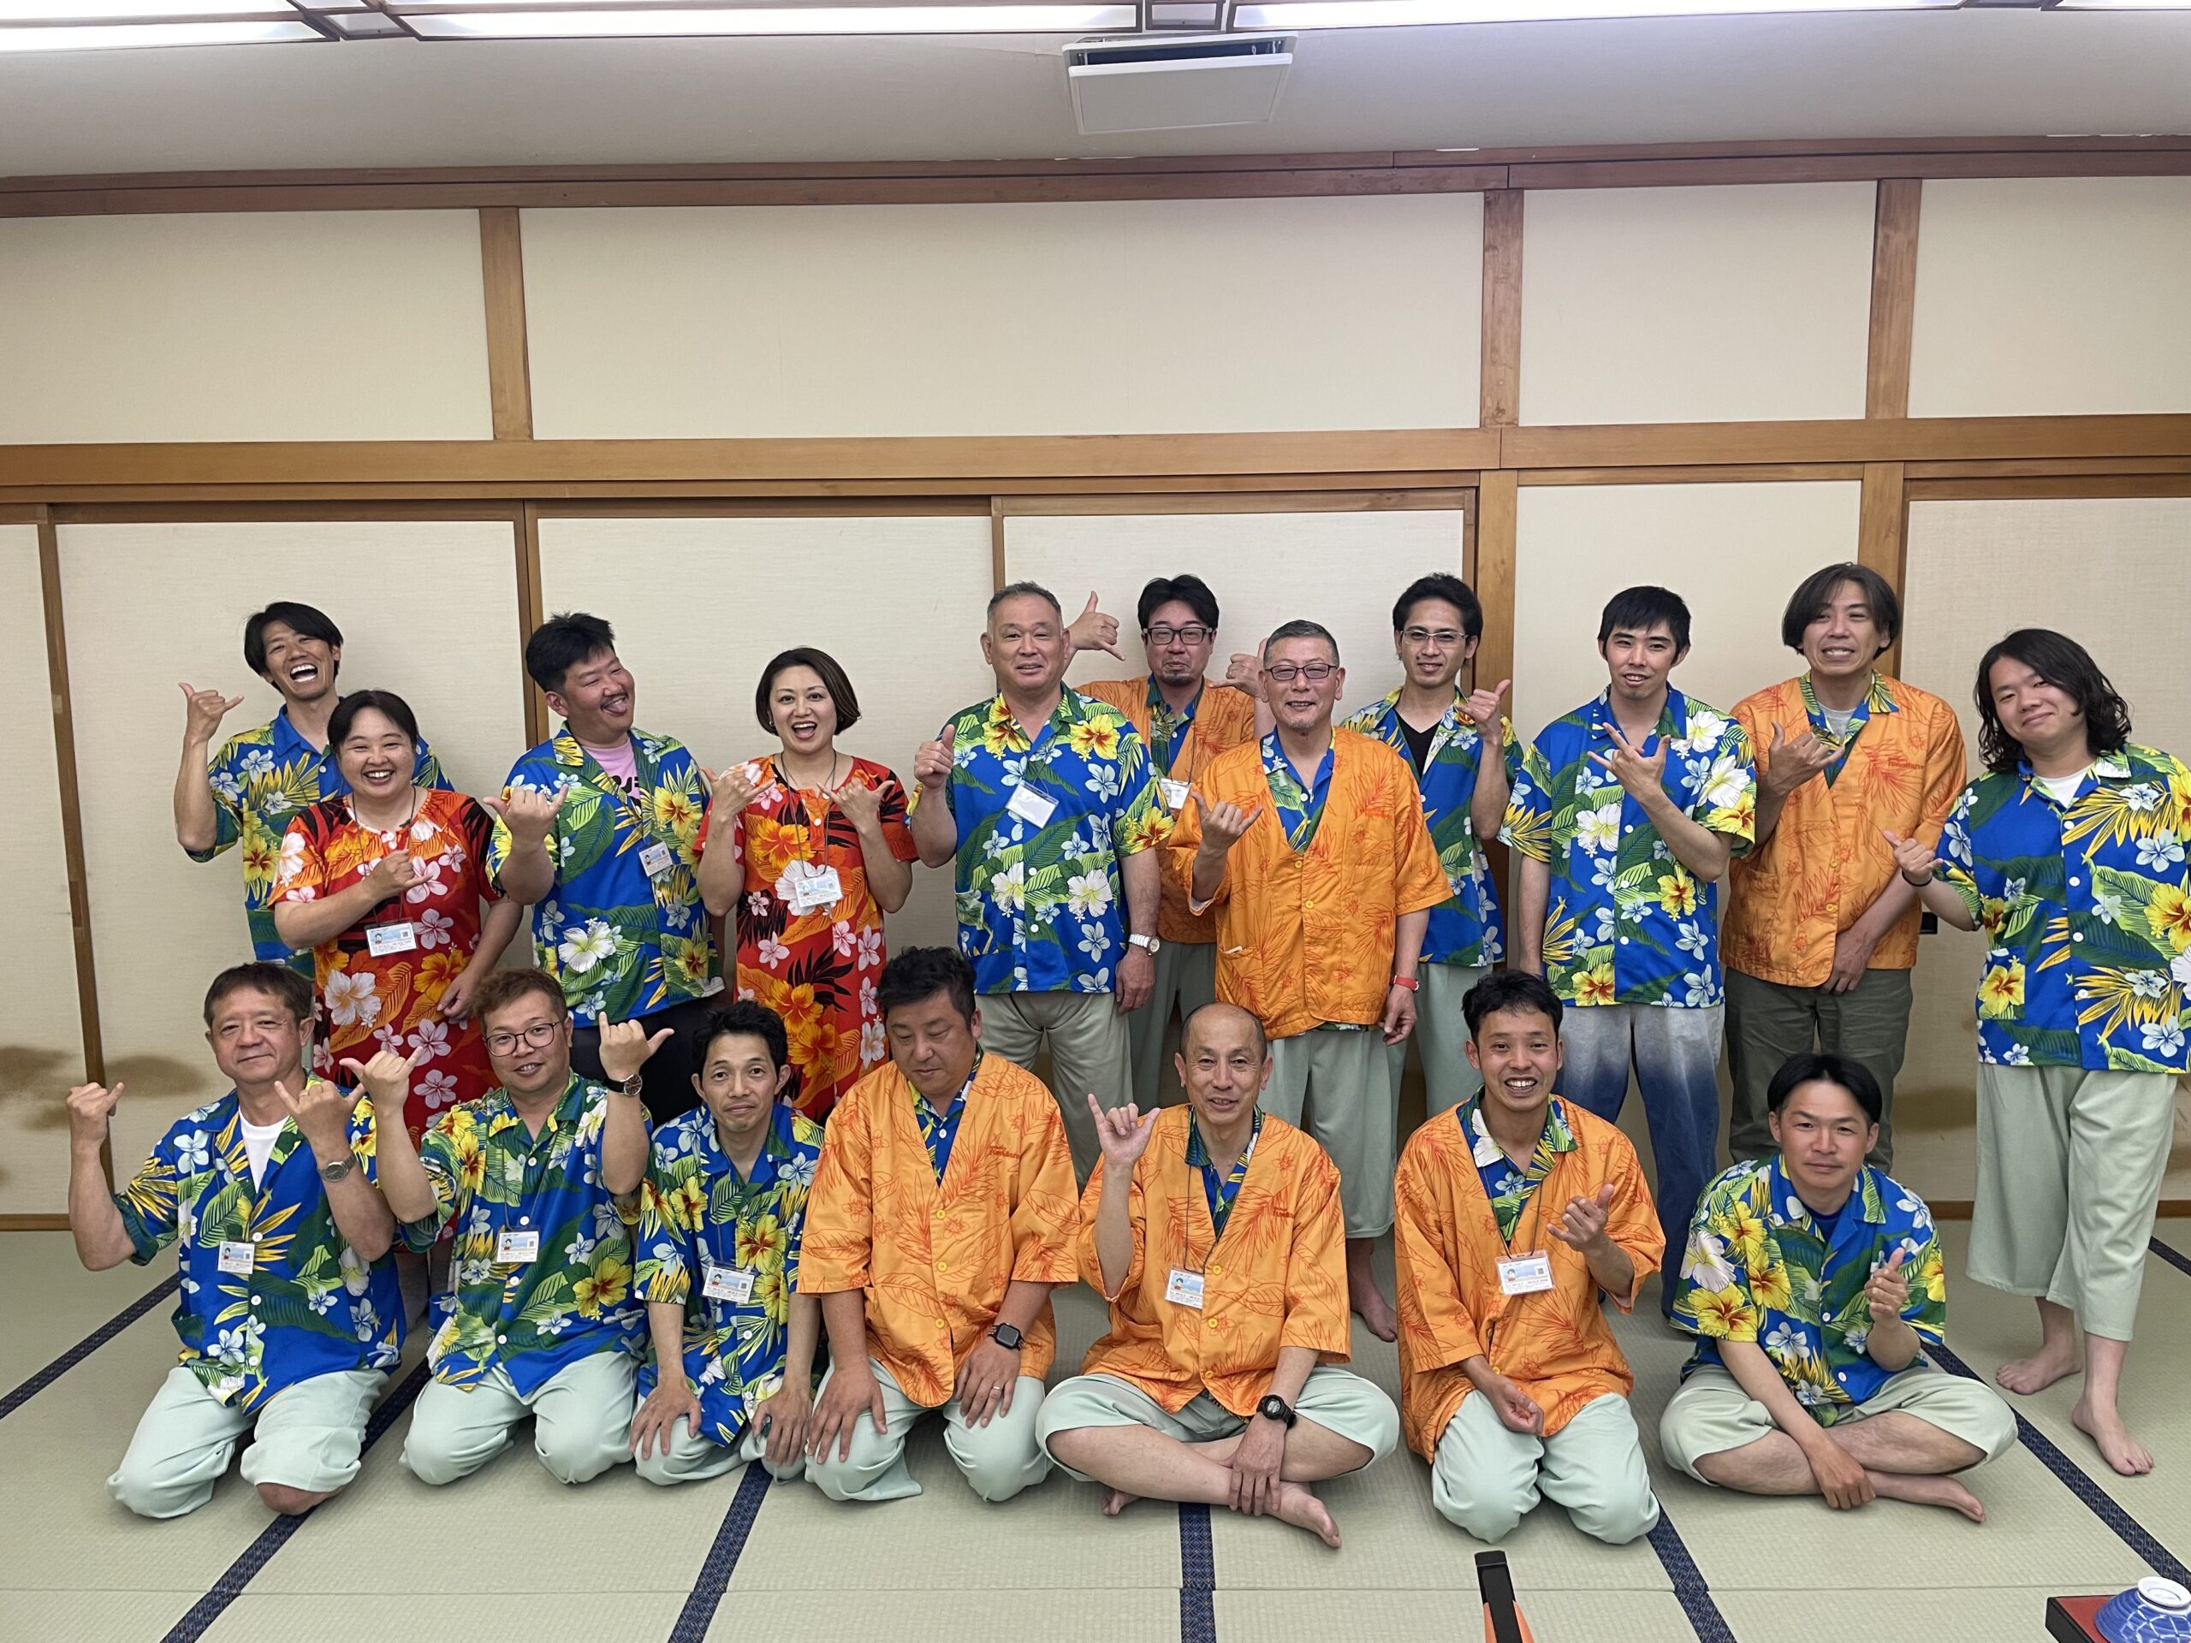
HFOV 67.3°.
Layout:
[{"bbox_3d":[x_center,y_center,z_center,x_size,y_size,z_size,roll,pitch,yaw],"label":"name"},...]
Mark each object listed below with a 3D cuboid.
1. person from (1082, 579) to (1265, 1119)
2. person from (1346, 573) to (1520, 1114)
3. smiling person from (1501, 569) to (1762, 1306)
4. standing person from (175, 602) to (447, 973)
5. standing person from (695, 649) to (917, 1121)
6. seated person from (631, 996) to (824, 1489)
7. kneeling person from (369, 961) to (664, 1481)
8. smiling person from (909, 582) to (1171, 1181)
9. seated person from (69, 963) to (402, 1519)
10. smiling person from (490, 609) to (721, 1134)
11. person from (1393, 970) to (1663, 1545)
[{"bbox_3d":[0.207,0.283,4.057,0.560,1.750,0.420,0,8,3],"label":"person"},{"bbox_3d":[0.836,0.295,4.112,0.480,1.790,0.340,0,8,6],"label":"person"},{"bbox_3d":[1.195,0.340,3.703,0.560,1.710,0.420,2,9,21],"label":"smiling person"},{"bbox_3d":[-1.906,0.339,4.169,0.600,1.760,0.380,-2,8,-9],"label":"standing person"},{"bbox_3d":[-0.677,0.408,3.984,0.530,1.640,0.340,-1,8,-5],"label":"standing person"},{"bbox_3d":[-0.753,0.823,3.446,0.450,0.880,0.660,-2,8,-8],"label":"seated person"},{"bbox_3d":[-1.201,0.790,3.470,0.630,0.950,0.660,-2,8,-11],"label":"kneeling person"},{"bbox_3d":[-0.121,0.333,3.943,0.620,1.785,0.380,-1,8,1],"label":"smiling person"},{"bbox_3d":[-1.707,0.785,3.378,0.670,1.000,0.660,-2,8,-9],"label":"seated person"},{"bbox_3d":[-1.142,0.361,3.872,0.560,1.685,0.450,-6,10,-31],"label":"smiling person"},{"bbox_3d":[0.854,0.804,3.292,0.550,1.000,0.640,1,8,13],"label":"person"}]

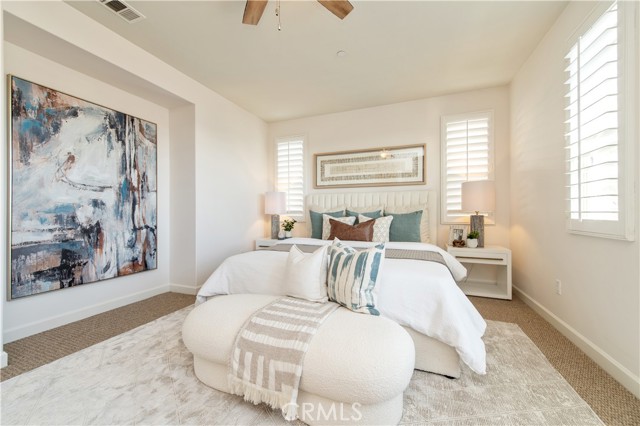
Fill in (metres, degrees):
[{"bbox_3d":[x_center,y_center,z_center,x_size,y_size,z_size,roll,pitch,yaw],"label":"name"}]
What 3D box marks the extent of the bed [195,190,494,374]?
[{"bbox_3d":[0.309,0.331,2.915,2.353,1.358,2.293,0,0,22],"label":"bed"}]

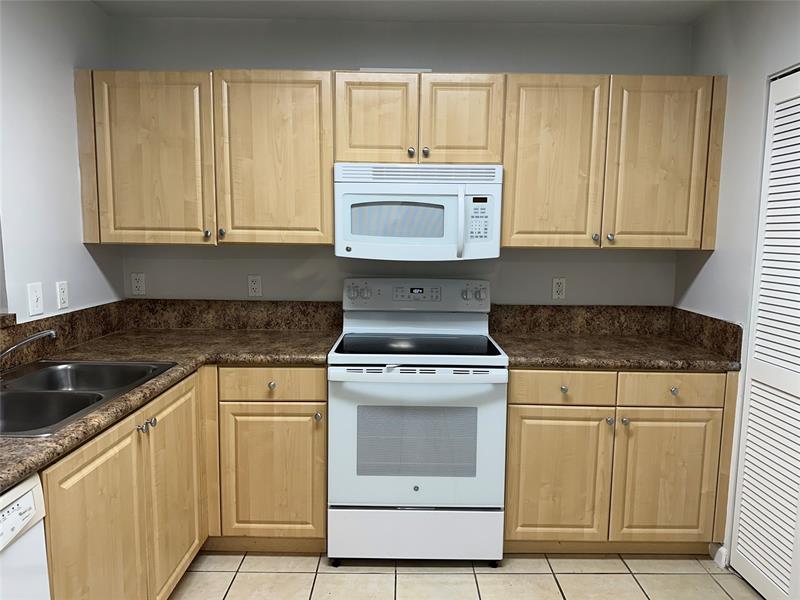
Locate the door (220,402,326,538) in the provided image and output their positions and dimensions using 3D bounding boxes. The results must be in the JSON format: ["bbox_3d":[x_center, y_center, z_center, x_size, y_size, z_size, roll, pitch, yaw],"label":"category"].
[{"bbox_3d":[-0.542,0.735,2.397,0.452,0.602,0.022,1,6,0],"label":"door"}]

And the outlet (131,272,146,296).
[{"bbox_3d":[-1.394,-0.084,2.956,0.072,0.116,0.012,1,6,0],"label":"outlet"}]

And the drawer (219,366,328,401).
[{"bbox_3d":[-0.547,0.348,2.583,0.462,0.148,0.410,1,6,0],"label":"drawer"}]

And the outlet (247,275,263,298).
[{"bbox_3d":[-0.771,-0.073,2.957,0.072,0.116,0.012,1,6,0],"label":"outlet"}]

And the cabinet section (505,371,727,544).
[{"bbox_3d":[0.914,0.646,2.670,0.914,0.759,0.598,1,6,0],"label":"cabinet section"}]

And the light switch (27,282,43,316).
[{"bbox_3d":[-1.465,-0.003,2.240,0.014,0.123,0.077,1,6,0],"label":"light switch"}]

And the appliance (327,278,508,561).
[{"bbox_3d":[0.075,0.524,2.667,0.758,1.200,0.680,1,6,0],"label":"appliance"}]

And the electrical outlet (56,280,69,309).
[{"bbox_3d":[-1.466,-0.021,2.421,0.012,0.116,0.073,1,6,0],"label":"electrical outlet"}]

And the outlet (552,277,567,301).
[{"bbox_3d":[0.853,-0.057,2.958,0.072,0.116,0.012,1,6,0],"label":"outlet"}]

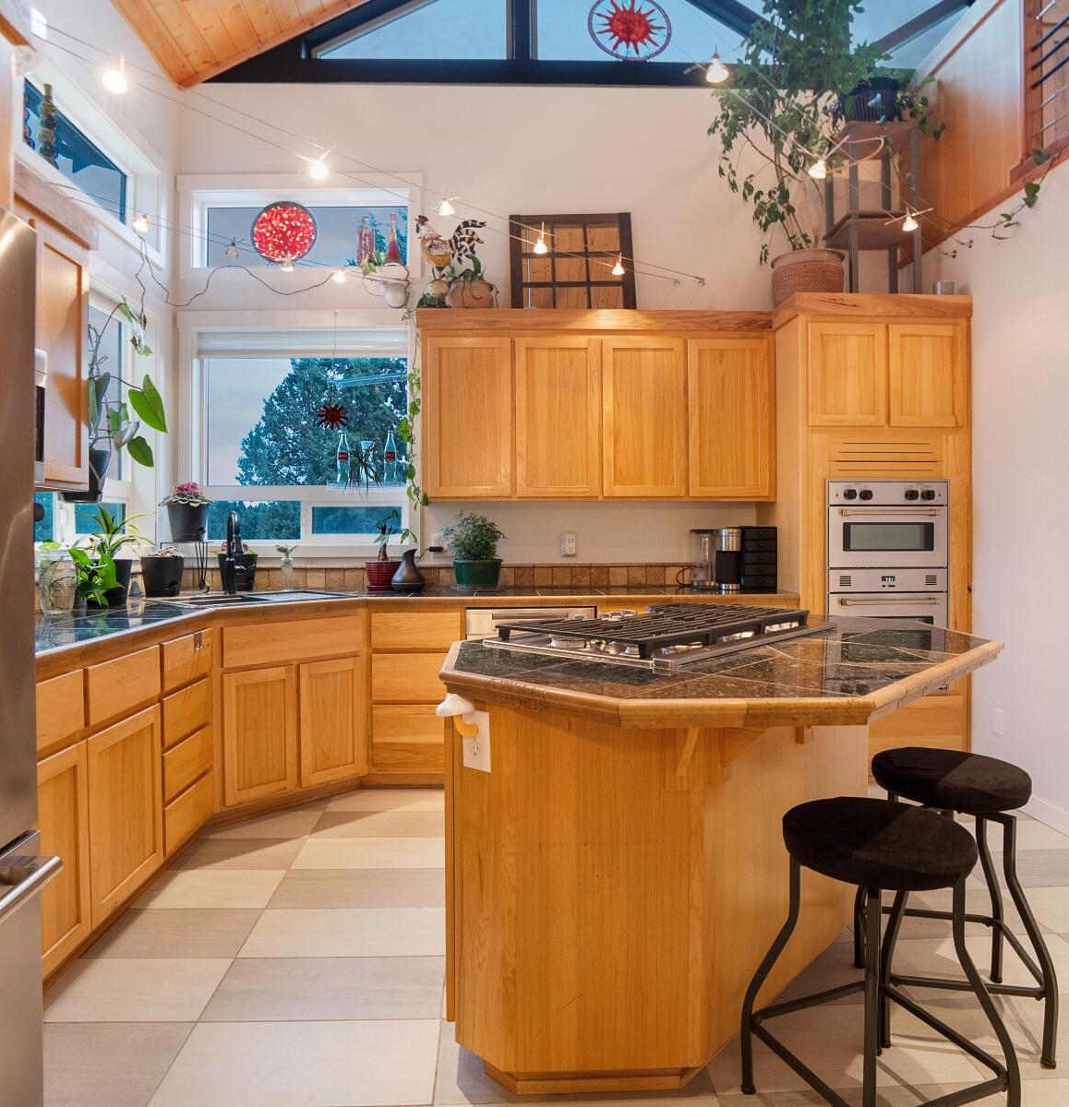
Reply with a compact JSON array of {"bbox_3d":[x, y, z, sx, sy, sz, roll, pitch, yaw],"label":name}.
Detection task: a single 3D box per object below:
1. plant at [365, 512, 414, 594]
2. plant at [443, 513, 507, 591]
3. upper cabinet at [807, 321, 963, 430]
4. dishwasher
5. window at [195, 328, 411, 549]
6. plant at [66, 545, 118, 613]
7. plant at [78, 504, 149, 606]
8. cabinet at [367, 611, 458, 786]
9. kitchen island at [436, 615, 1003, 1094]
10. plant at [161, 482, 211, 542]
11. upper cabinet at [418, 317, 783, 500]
[{"bbox_3d":[-0.744,-0.003,3.810,0.250,0.400,0.220,0,1,-2],"label":"plant"},{"bbox_3d":[-0.315,-0.016,3.818,0.326,0.411,0.300,0,1,-2],"label":"plant"},{"bbox_3d":[1.667,-0.860,3.810,0.765,0.535,0.580,0,1,-2],"label":"upper cabinet"},{"bbox_3d":[-0.024,0.658,3.726,0.604,0.850,0.600,0,1,-2],"label":"dishwasher"},{"bbox_3d":[-1.248,-0.619,4.020,1.170,1.190,0.100,0,1,-2],"label":"window"},{"bbox_3d":[-1.606,0.092,2.699,0.173,0.231,0.200,0,1,-2],"label":"plant"},{"bbox_3d":[-1.723,0.005,3.020,0.250,0.405,0.230,0,1,-2],"label":"plant"},{"bbox_3d":[-0.569,0.665,3.730,0.425,0.840,0.580,0,1,-2],"label":"cabinet"},{"bbox_3d":[0.501,0.686,1.855,1.015,0.932,1.561,1,2,43],"label":"kitchen island"},{"bbox_3d":[-1.697,-0.203,3.610,0.221,0.292,0.240,0,1,-2],"label":"plant"},{"bbox_3d":[0.306,-0.743,3.890,1.780,0.960,0.340,0,1,-2],"label":"upper cabinet"}]

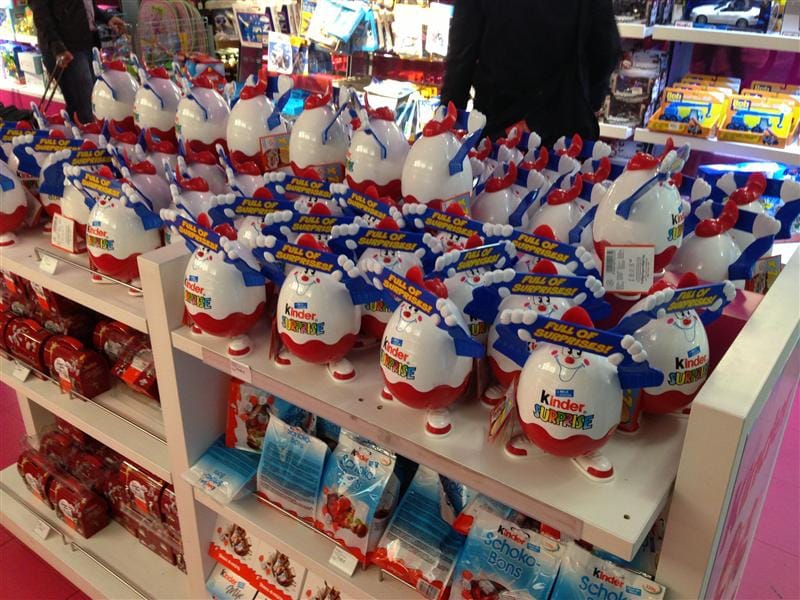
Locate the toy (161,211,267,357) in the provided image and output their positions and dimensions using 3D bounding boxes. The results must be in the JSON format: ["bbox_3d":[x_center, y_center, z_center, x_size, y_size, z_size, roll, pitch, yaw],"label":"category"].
[{"bbox_3d":[-0.302,-0.038,1.280,0.203,0.229,0.151,19,32,34],"label":"toy"}]

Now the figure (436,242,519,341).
[{"bbox_3d":[0.105,0.004,1.200,0.203,0.229,0.151,-15,30,-28],"label":"figure"}]

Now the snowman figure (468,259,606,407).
[{"bbox_3d":[0.192,0.044,1.119,0.203,0.229,0.151,0,26,0],"label":"snowman figure"}]

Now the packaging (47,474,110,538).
[{"bbox_3d":[-0.781,0.487,1.875,0.127,0.138,0.077,18,31,32],"label":"packaging"}]

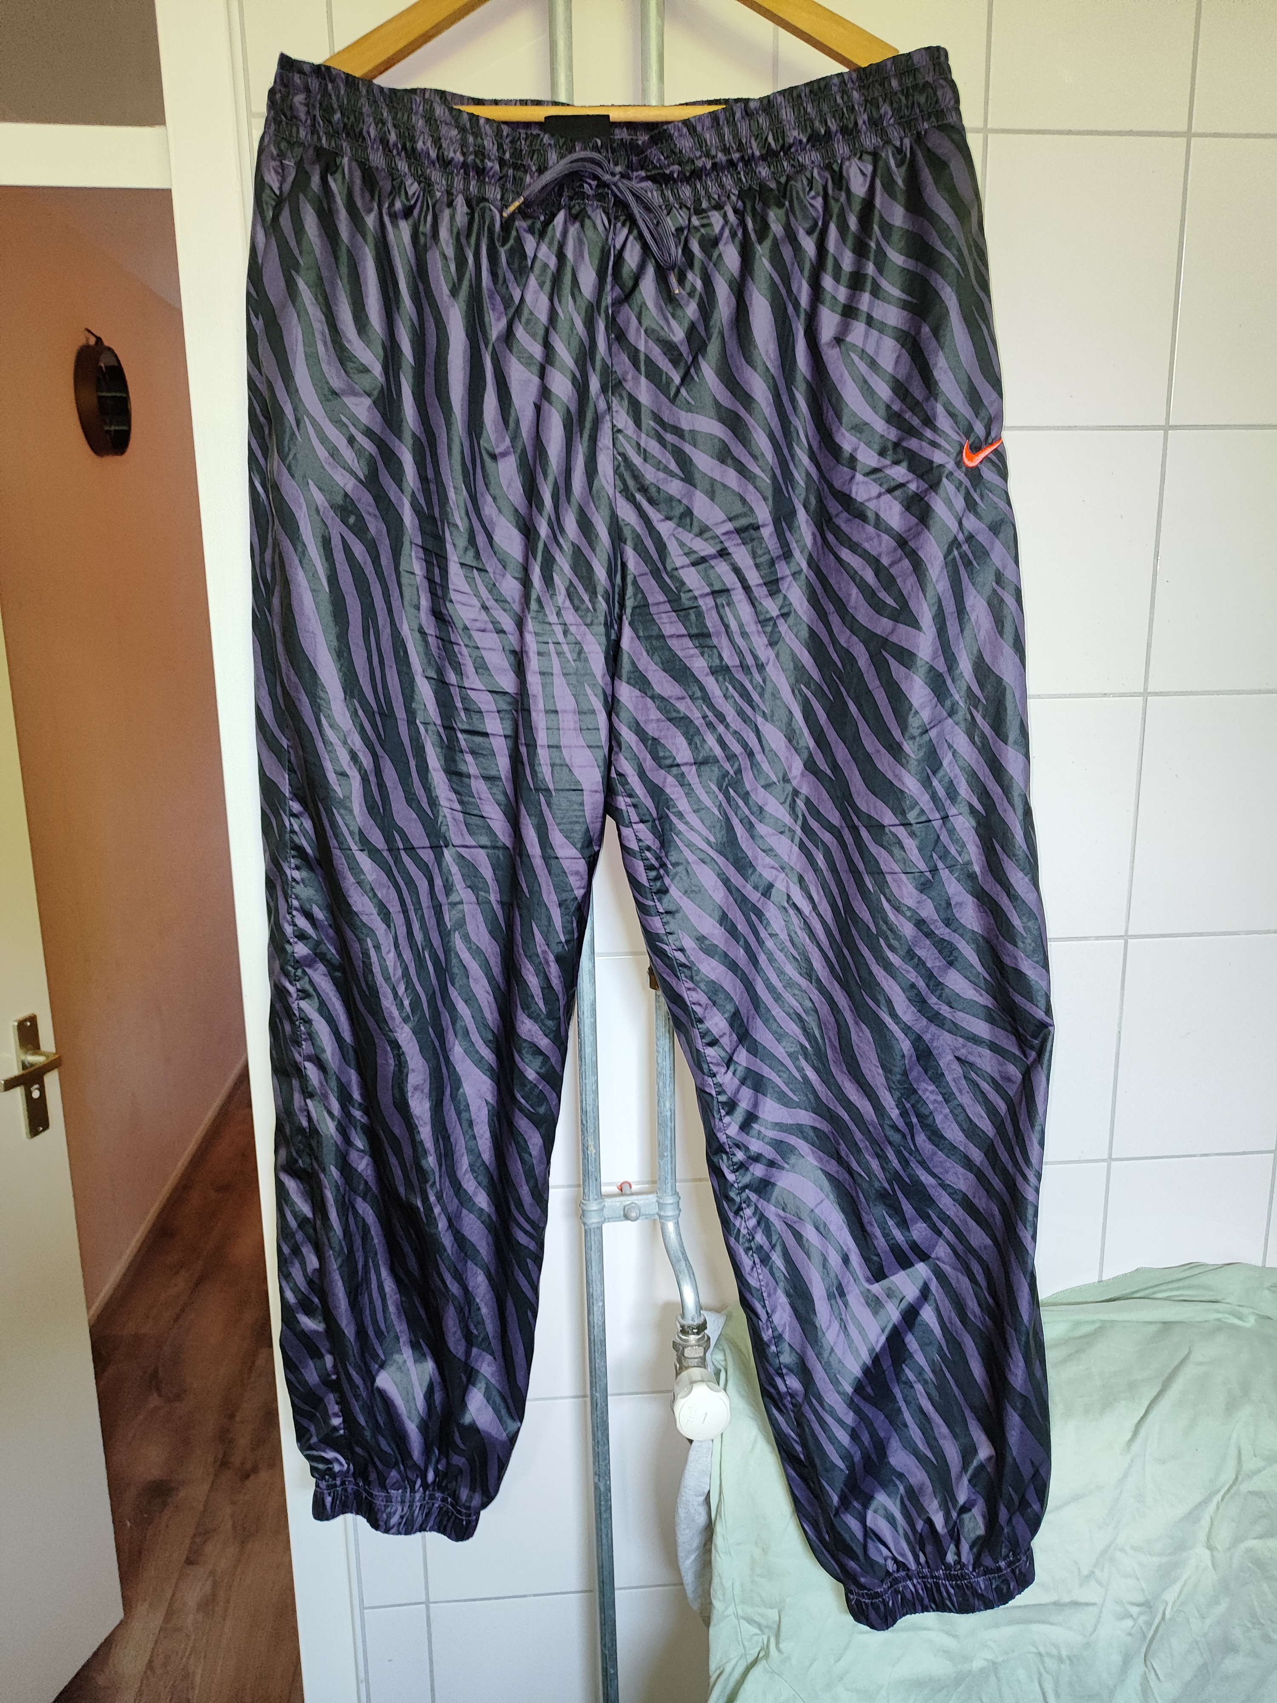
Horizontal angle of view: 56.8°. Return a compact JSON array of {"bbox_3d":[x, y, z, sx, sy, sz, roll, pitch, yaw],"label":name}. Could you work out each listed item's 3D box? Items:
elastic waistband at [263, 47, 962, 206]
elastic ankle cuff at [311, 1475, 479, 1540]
[{"bbox_3d":[-0.015,-0.456,0.750,0.437,0.092,0.070,-1,12,-1],"label":"elastic waistband"},{"bbox_3d":[-0.198,0.537,0.967,0.132,0.046,0.048,-1,12,-2],"label":"elastic ankle cuff"}]

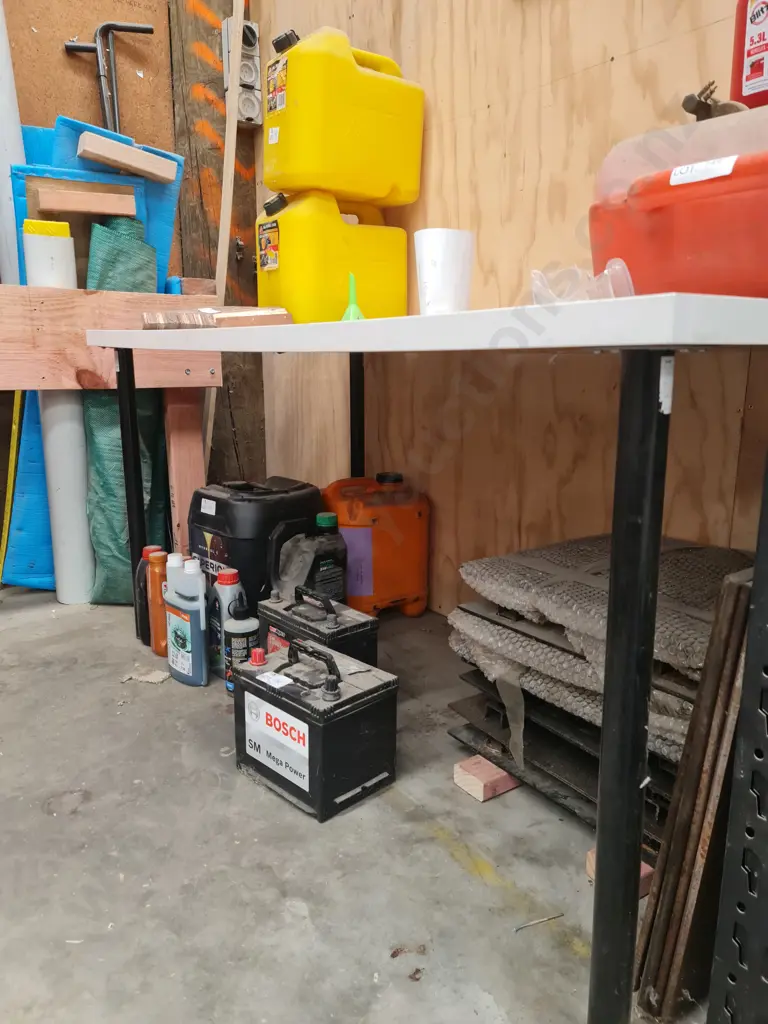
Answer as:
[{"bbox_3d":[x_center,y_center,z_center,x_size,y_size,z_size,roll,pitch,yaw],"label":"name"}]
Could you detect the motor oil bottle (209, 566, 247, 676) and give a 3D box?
[{"bbox_3d":[-0.347,0.254,1.671,0.058,0.245,0.090,-11,17,-41],"label":"motor oil bottle"}]

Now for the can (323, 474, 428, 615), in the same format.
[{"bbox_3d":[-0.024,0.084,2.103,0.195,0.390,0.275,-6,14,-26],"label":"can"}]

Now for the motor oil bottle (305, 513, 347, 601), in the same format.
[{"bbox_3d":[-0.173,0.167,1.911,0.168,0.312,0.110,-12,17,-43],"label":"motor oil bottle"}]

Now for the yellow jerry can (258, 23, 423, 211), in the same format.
[{"bbox_3d":[-0.097,-0.934,1.808,0.295,0.330,0.260,-6,14,-35],"label":"yellow jerry can"}]

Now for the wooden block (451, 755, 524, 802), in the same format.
[{"bbox_3d":[0.185,0.436,1.239,0.110,0.035,0.071,-8,15,-30],"label":"wooden block"}]

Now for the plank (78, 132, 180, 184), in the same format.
[{"bbox_3d":[-0.718,-0.993,2.080,0.254,0.049,0.060,3,8,-36],"label":"plank"}]

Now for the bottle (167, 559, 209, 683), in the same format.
[{"bbox_3d":[-0.439,0.240,1.633,0.101,0.273,0.060,12,17,42],"label":"bottle"}]

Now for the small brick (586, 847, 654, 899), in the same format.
[{"bbox_3d":[0.347,0.484,1.020,0.110,0.035,0.072,-7,14,-29],"label":"small brick"}]

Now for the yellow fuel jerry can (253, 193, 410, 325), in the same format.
[{"bbox_3d":[-0.133,-0.629,1.897,0.295,0.330,0.260,-9,16,-35],"label":"yellow fuel jerry can"}]

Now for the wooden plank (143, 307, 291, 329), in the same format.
[{"bbox_3d":[-0.337,-0.373,1.431,0.142,0.036,0.387,-9,15,-34],"label":"wooden plank"}]

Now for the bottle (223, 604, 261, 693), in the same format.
[{"bbox_3d":[-0.302,0.287,1.558,0.074,0.193,0.074,0,13,0],"label":"bottle"}]

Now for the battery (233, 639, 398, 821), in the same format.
[{"bbox_3d":[-0.118,0.342,1.262,0.227,0.232,0.170,12,17,43],"label":"battery"}]

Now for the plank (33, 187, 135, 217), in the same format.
[{"bbox_3d":[-0.787,-0.819,1.968,0.233,0.049,0.060,-7,14,-25],"label":"plank"}]

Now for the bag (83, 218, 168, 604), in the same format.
[{"bbox_3d":[-0.735,-0.263,2.094,0.190,1.050,0.150,-5,17,-35],"label":"bag"}]

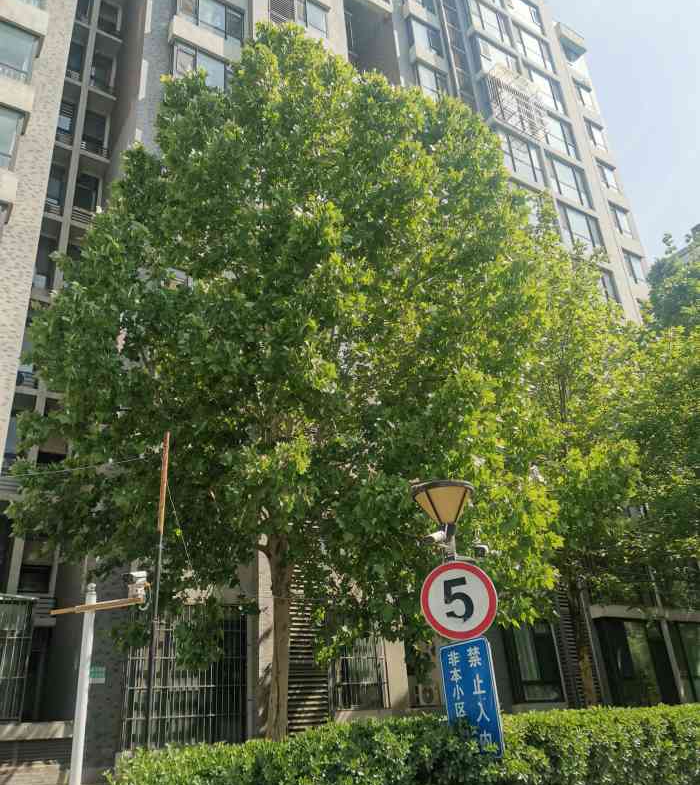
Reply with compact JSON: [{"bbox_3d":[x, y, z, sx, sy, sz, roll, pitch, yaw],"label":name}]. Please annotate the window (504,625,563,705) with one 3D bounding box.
[{"bbox_3d":[4.896,7.263,18.909,2.016,2.093,0.200,13,-31,-31],"label":"window"}]

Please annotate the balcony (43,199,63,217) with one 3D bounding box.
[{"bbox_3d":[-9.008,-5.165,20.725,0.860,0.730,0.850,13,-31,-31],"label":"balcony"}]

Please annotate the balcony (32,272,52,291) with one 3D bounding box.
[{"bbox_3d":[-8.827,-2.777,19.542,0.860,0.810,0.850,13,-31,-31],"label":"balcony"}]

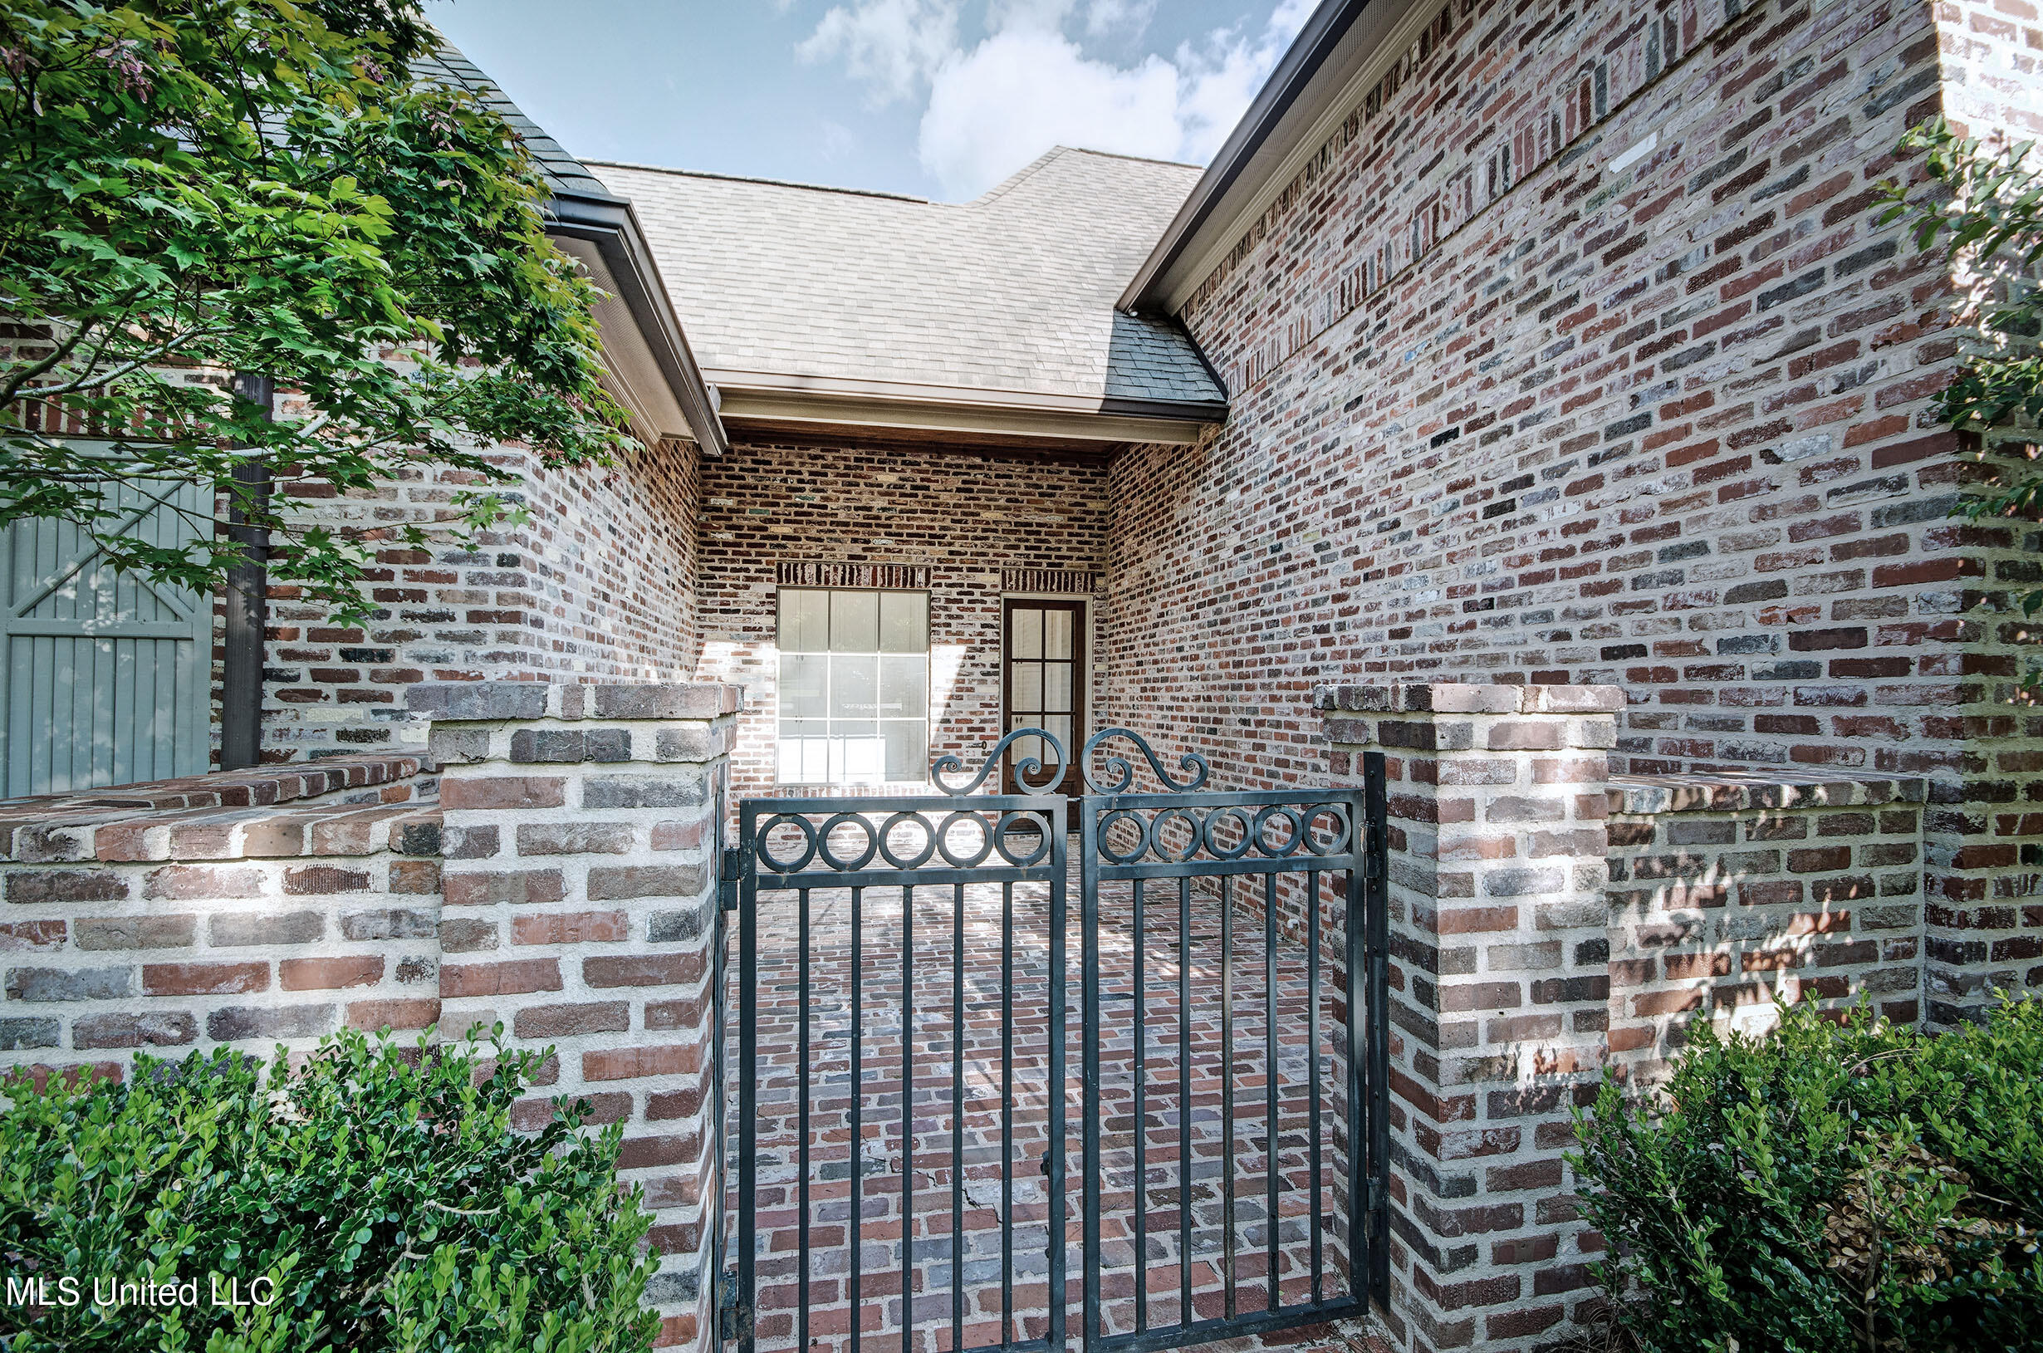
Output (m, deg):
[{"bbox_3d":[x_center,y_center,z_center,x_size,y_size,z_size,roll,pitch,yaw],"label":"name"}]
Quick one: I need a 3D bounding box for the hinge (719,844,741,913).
[{"bbox_3d":[-0.624,0.434,1.824,0.044,0.134,0.040,0,-1,-11],"label":"hinge"}]

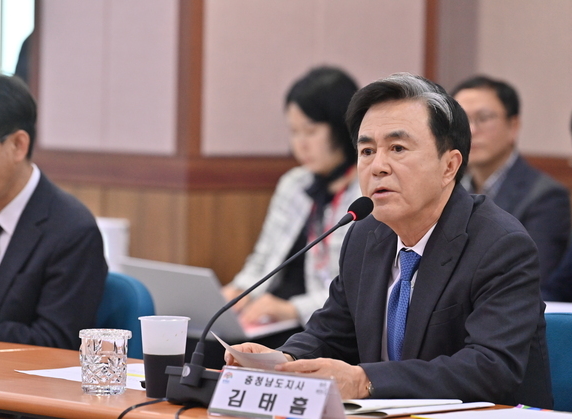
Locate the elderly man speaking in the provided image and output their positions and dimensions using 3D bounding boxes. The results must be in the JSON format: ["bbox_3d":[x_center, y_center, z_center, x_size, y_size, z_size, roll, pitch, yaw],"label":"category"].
[{"bbox_3d":[0.210,0.395,5.596,0.660,1.260,0.540,-1,3,-44],"label":"elderly man speaking"}]

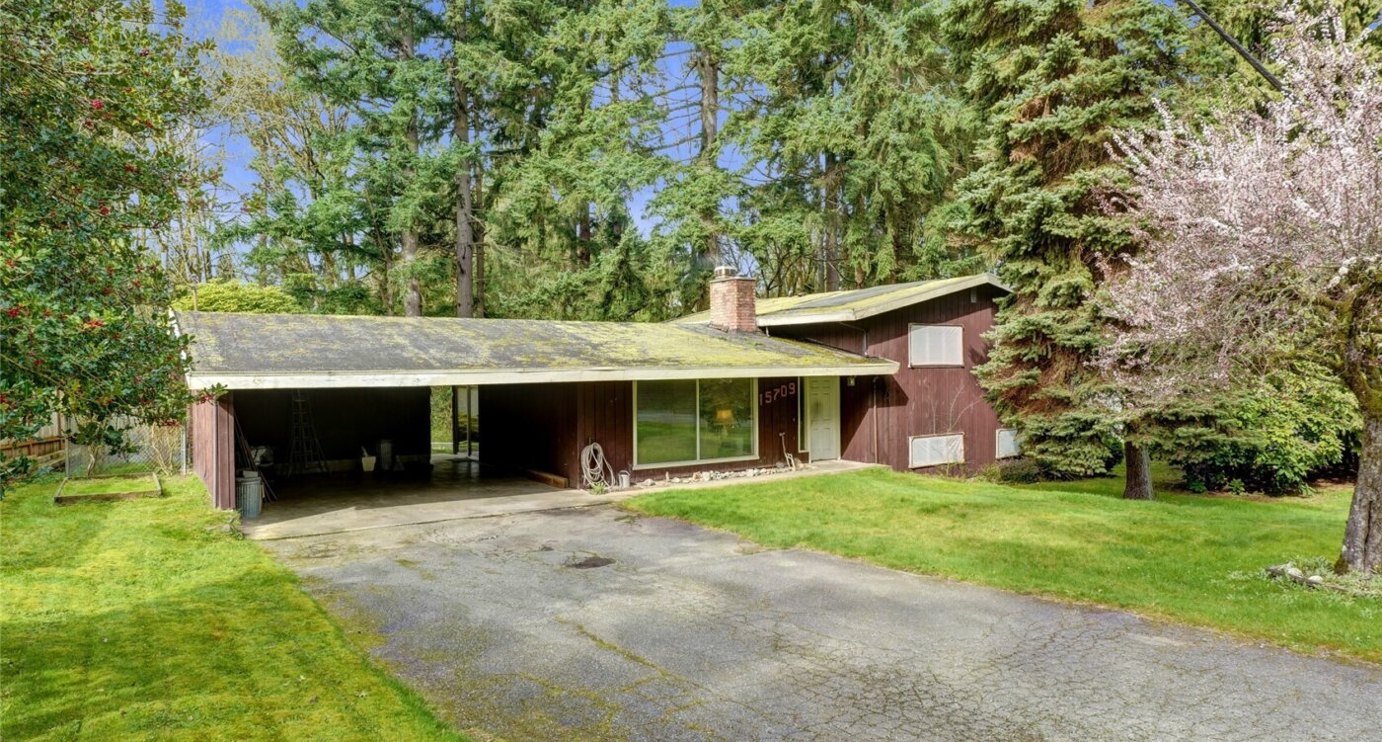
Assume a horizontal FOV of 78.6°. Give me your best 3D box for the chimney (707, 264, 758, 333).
[{"bbox_3d":[1.041,-1.745,21.012,0.568,1.602,1.176,-1,1,-33],"label":"chimney"}]

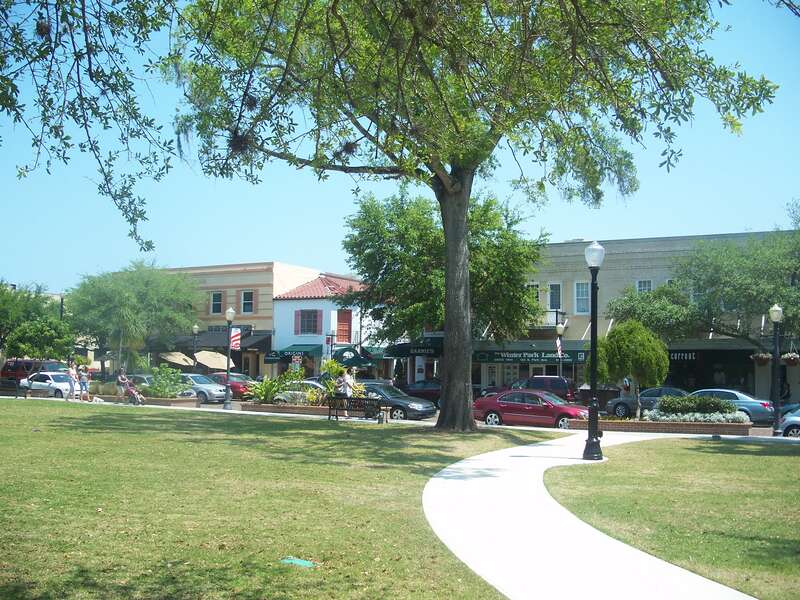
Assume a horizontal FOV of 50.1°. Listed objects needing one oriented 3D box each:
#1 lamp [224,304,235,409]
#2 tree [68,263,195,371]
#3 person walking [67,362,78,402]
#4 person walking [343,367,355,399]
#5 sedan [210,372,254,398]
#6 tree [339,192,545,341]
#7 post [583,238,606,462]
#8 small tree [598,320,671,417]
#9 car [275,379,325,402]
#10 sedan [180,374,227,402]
[{"bbox_3d":[-6.433,2.198,32.349,0.420,3.900,0.420,-2,-5,33],"label":"lamp"},{"bbox_3d":[-15.536,1.652,49.198,7.600,7.900,7.400,-2,-5,33],"label":"tree"},{"bbox_3d":[-14.215,3.545,37.263,0.450,1.660,0.500,-2,-5,28],"label":"person walking"},{"bbox_3d":[-1.796,3.141,29.433,0.400,1.700,0.500,-1,-5,31],"label":"person walking"},{"bbox_3d":[-10.148,4.809,47.943,4.600,1.450,1.800,-1,-5,31],"label":"sedan"},{"bbox_3d":[1.761,-0.054,38.133,9.100,9.600,8.800,-2,-5,30],"label":"tree"},{"bbox_3d":[3.729,0.965,16.561,0.420,4.220,0.420,-1,-5,27],"label":"post"},{"bbox_3d":[7.403,2.233,27.472,2.600,3.250,2.600,0,-5,15],"label":"small tree"},{"bbox_3d":[-4.248,4.263,37.445,4.600,1.400,1.800,-1,-5,31],"label":"car"},{"bbox_3d":[-10.309,4.450,43.276,4.600,1.450,1.770,-2,-5,32],"label":"sedan"}]

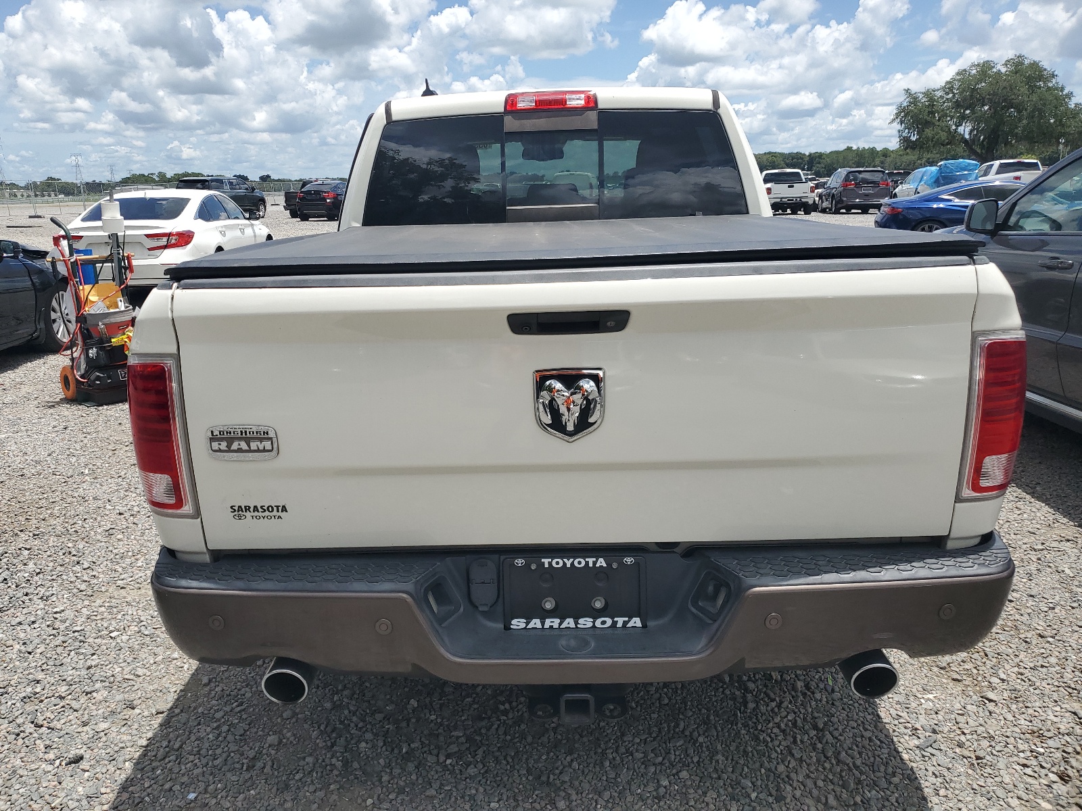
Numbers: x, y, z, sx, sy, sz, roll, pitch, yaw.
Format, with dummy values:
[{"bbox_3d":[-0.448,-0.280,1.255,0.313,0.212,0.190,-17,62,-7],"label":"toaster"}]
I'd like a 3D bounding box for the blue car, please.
[{"bbox_3d":[8.864,-3.583,15.483,4.690,1.390,1.850,5,17,22],"label":"blue car"}]

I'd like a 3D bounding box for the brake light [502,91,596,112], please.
[{"bbox_3d":[0.045,-1.261,3.369,0.385,0.085,0.070,-1,16,1],"label":"brake light"}]

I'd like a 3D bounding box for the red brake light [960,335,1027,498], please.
[{"bbox_3d":[0.948,0.010,1.741,0.160,0.360,0.135,-1,16,1],"label":"red brake light"}]

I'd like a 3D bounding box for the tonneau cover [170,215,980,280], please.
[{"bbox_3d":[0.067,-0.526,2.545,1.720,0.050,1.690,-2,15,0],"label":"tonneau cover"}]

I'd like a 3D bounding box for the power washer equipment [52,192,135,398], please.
[{"bbox_3d":[-3.381,-0.802,6.083,0.610,1.520,0.520,-12,19,-33],"label":"power washer equipment"}]

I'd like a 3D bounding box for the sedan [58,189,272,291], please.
[{"bbox_3d":[-5.491,-2.554,12.523,1.860,1.450,4.880,-2,16,-3],"label":"sedan"}]

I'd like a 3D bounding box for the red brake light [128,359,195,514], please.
[{"bbox_3d":[-0.809,0.054,1.758,0.160,0.360,0.135,-1,16,1],"label":"red brake light"}]

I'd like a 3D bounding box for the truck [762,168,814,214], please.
[{"bbox_3d":[10.532,-9.350,35.496,2.000,1.880,5.800,1,16,9],"label":"truck"}]

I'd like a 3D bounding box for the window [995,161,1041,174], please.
[{"bbox_3d":[17.043,-8.470,29.000,1.550,0.430,0.130,1,16,7],"label":"window"}]

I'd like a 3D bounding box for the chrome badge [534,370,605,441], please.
[{"bbox_3d":[0.060,0.000,1.722,0.149,0.160,0.020,-2,15,0],"label":"chrome badge"}]

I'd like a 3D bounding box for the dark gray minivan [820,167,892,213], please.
[{"bbox_3d":[12.914,-8.919,33.611,1.990,1.760,5.100,1,16,9],"label":"dark gray minivan"}]

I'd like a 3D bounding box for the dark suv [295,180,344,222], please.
[{"bbox_3d":[-9.035,-9.137,35.995,1.970,1.690,4.850,2,16,11],"label":"dark suv"}]

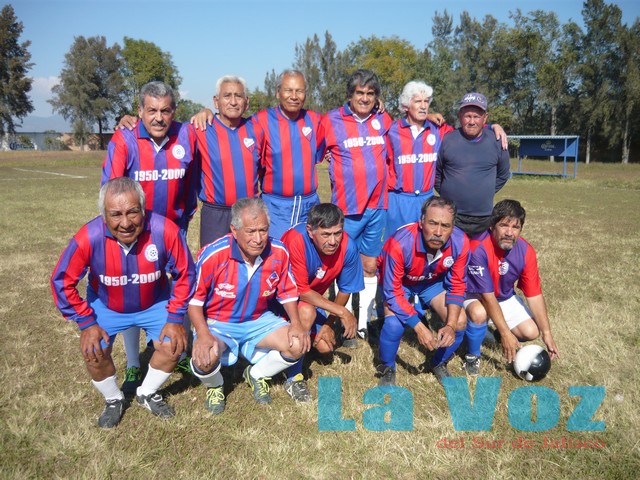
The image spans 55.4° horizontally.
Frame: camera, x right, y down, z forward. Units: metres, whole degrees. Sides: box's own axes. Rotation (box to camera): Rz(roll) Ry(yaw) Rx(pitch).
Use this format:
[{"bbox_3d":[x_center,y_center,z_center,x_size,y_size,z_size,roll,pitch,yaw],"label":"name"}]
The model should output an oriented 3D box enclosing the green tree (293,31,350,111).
[{"bbox_3d":[0.132,-12.787,53.654,5.000,11.000,5.000,0,9,0],"label":"green tree"}]

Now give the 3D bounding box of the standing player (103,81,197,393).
[{"bbox_3d":[-0.922,-0.014,3.319,0.540,1.660,0.400,-2,9,-10],"label":"standing player"}]

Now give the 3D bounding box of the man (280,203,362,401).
[{"bbox_3d":[0.003,0.309,3.452,0.520,0.980,0.780,-2,9,-12],"label":"man"}]

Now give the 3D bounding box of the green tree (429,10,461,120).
[{"bbox_3d":[9.335,-11.574,45.747,3.000,11.100,3.000,0,9,0],"label":"green tree"}]

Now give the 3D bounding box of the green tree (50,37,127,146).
[{"bbox_3d":[-30.645,-18.708,80.070,10.200,14.800,9.800,0,9,0],"label":"green tree"}]

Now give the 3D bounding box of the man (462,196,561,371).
[{"bbox_3d":[1.156,0.247,3.662,0.570,0.980,0.750,1,9,8],"label":"man"}]

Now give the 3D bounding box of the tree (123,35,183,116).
[{"bbox_3d":[-24.415,-20.538,87.881,9.800,16.000,9.500,0,9,0],"label":"tree"}]

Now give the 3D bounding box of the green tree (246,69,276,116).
[{"bbox_3d":[-6.573,-14.611,68.553,3.600,9.900,3.600,0,9,0],"label":"green tree"}]

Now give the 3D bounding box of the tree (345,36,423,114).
[{"bbox_3d":[7.018,-15.604,66.385,8.600,12.900,8.500,0,9,0],"label":"tree"}]

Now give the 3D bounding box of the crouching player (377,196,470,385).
[{"bbox_3d":[0.601,0.285,3.509,0.530,1.010,0.700,0,9,-3],"label":"crouching player"}]

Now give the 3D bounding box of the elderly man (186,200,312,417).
[{"bbox_3d":[-0.362,0.309,3.135,0.580,1.020,0.660,-2,9,-10],"label":"elderly man"}]

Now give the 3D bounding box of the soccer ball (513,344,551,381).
[{"bbox_3d":[1.201,0.696,3.463,0.213,0.213,0.213,0,9,0],"label":"soccer ball"}]

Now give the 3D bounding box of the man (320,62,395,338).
[{"bbox_3d":[0.239,-0.194,3.988,0.540,1.750,0.370,-2,9,-12],"label":"man"}]

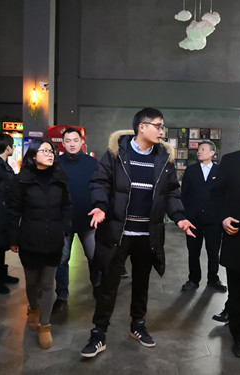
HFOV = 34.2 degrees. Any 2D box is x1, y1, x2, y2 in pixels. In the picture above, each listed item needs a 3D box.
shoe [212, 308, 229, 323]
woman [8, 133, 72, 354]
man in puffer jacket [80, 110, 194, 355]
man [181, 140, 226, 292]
[{"bbox_3d":[0.980,1.147,3.488,0.290,0.110,0.105,0,5,-23],"label":"shoe"},{"bbox_3d":[-0.639,0.411,2.982,0.500,1.570,0.450,0,5,-16],"label":"woman"},{"bbox_3d":[0.111,0.325,2.917,0.840,1.790,0.580,1,4,-7],"label":"man in puffer jacket"},{"bbox_3d":[0.927,0.308,4.325,0.550,1.650,0.380,1,4,0],"label":"man"}]

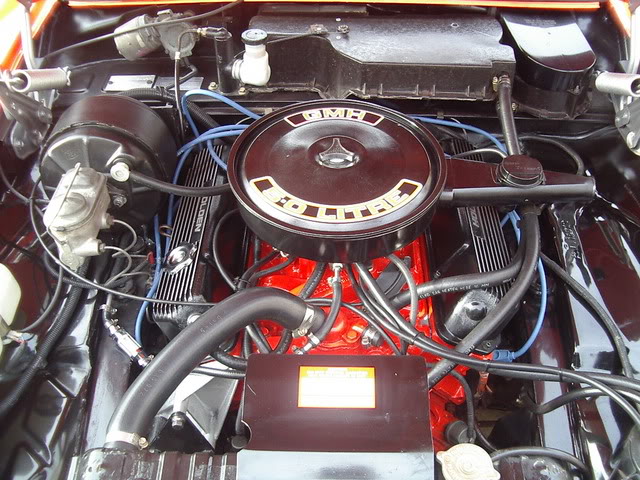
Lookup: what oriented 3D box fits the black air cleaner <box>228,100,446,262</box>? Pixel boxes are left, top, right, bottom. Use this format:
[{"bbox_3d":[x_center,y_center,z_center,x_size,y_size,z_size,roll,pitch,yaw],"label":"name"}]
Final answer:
[{"bbox_3d":[0.028,-0.100,1.152,0.350,0.088,0.350,0,45,0],"label":"black air cleaner"}]

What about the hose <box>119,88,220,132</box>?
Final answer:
[{"bbox_3d":[-0.315,-0.277,1.479,0.235,0.060,0.055,0,45,0],"label":"hose"}]

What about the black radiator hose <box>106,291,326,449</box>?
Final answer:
[{"bbox_3d":[-0.139,0.153,0.939,0.335,0.100,0.100,-33,53,-29],"label":"black radiator hose"}]

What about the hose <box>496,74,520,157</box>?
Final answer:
[{"bbox_3d":[0.371,-0.247,1.375,0.030,0.045,0.255,4,45,4],"label":"hose"}]

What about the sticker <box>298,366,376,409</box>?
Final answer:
[{"bbox_3d":[0.022,0.186,0.890,0.098,0.002,0.054,0,58,0],"label":"sticker"}]

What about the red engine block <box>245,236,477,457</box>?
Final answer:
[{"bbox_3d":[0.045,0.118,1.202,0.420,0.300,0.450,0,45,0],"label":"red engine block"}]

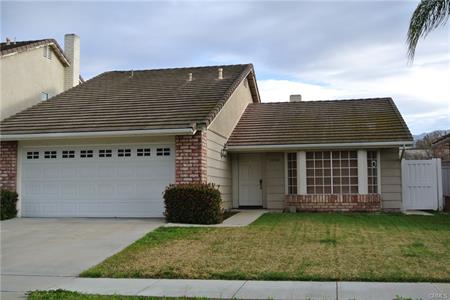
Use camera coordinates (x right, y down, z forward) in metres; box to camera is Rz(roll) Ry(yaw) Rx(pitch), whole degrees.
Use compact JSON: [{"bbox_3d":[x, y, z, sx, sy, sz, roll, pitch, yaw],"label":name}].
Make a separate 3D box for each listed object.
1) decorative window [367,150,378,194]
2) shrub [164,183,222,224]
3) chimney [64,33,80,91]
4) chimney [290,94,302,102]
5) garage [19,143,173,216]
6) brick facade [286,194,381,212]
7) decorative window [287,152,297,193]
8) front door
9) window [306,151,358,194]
[{"bbox_3d":[5.278,0.822,18.771,0.396,1.532,0.100,-1,-4,11],"label":"decorative window"},{"bbox_3d":[-0.859,1.443,14.200,1.470,1.040,1.250,-1,-4,11],"label":"shrub"},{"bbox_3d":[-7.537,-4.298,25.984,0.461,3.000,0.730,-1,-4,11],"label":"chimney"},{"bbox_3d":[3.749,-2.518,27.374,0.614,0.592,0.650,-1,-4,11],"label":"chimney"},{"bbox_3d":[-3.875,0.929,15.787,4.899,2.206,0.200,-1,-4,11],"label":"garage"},{"bbox_3d":[3.847,1.899,18.850,3.390,0.603,0.250,-1,-4,11],"label":"brick facade"},{"bbox_3d":[2.470,0.864,19.329,0.402,1.541,0.100,-1,-4,11],"label":"decorative window"},{"bbox_3d":[0.973,1.107,19.753,0.891,2.025,0.080,-1,-4,11],"label":"front door"},{"bbox_3d":[3.891,0.834,19.047,1.843,1.555,0.100,-1,-4,11],"label":"window"}]

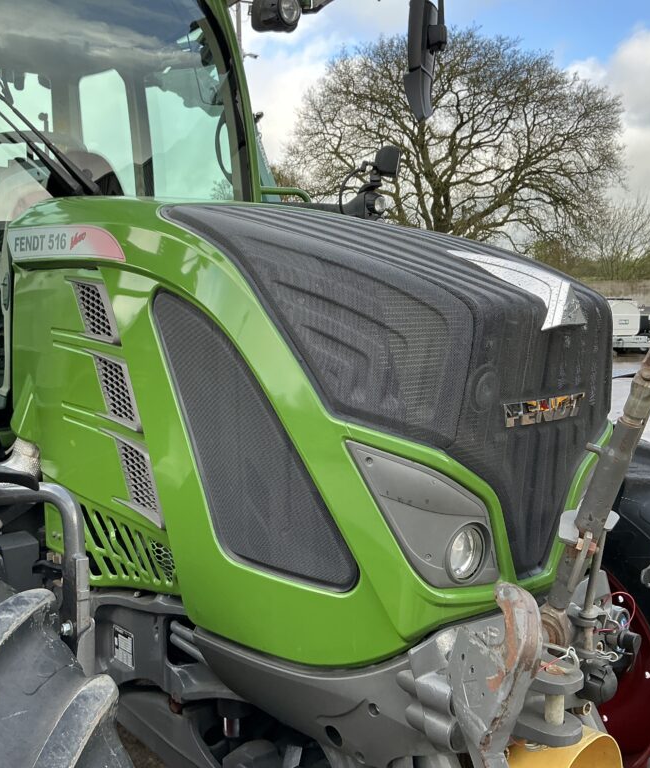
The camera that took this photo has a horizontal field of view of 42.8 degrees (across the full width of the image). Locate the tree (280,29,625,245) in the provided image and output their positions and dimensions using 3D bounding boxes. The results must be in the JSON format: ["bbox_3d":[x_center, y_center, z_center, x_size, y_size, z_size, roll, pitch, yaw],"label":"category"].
[{"bbox_3d":[6.224,-9.997,41.191,17.544,14.790,17.018,0,6,0],"label":"tree"}]

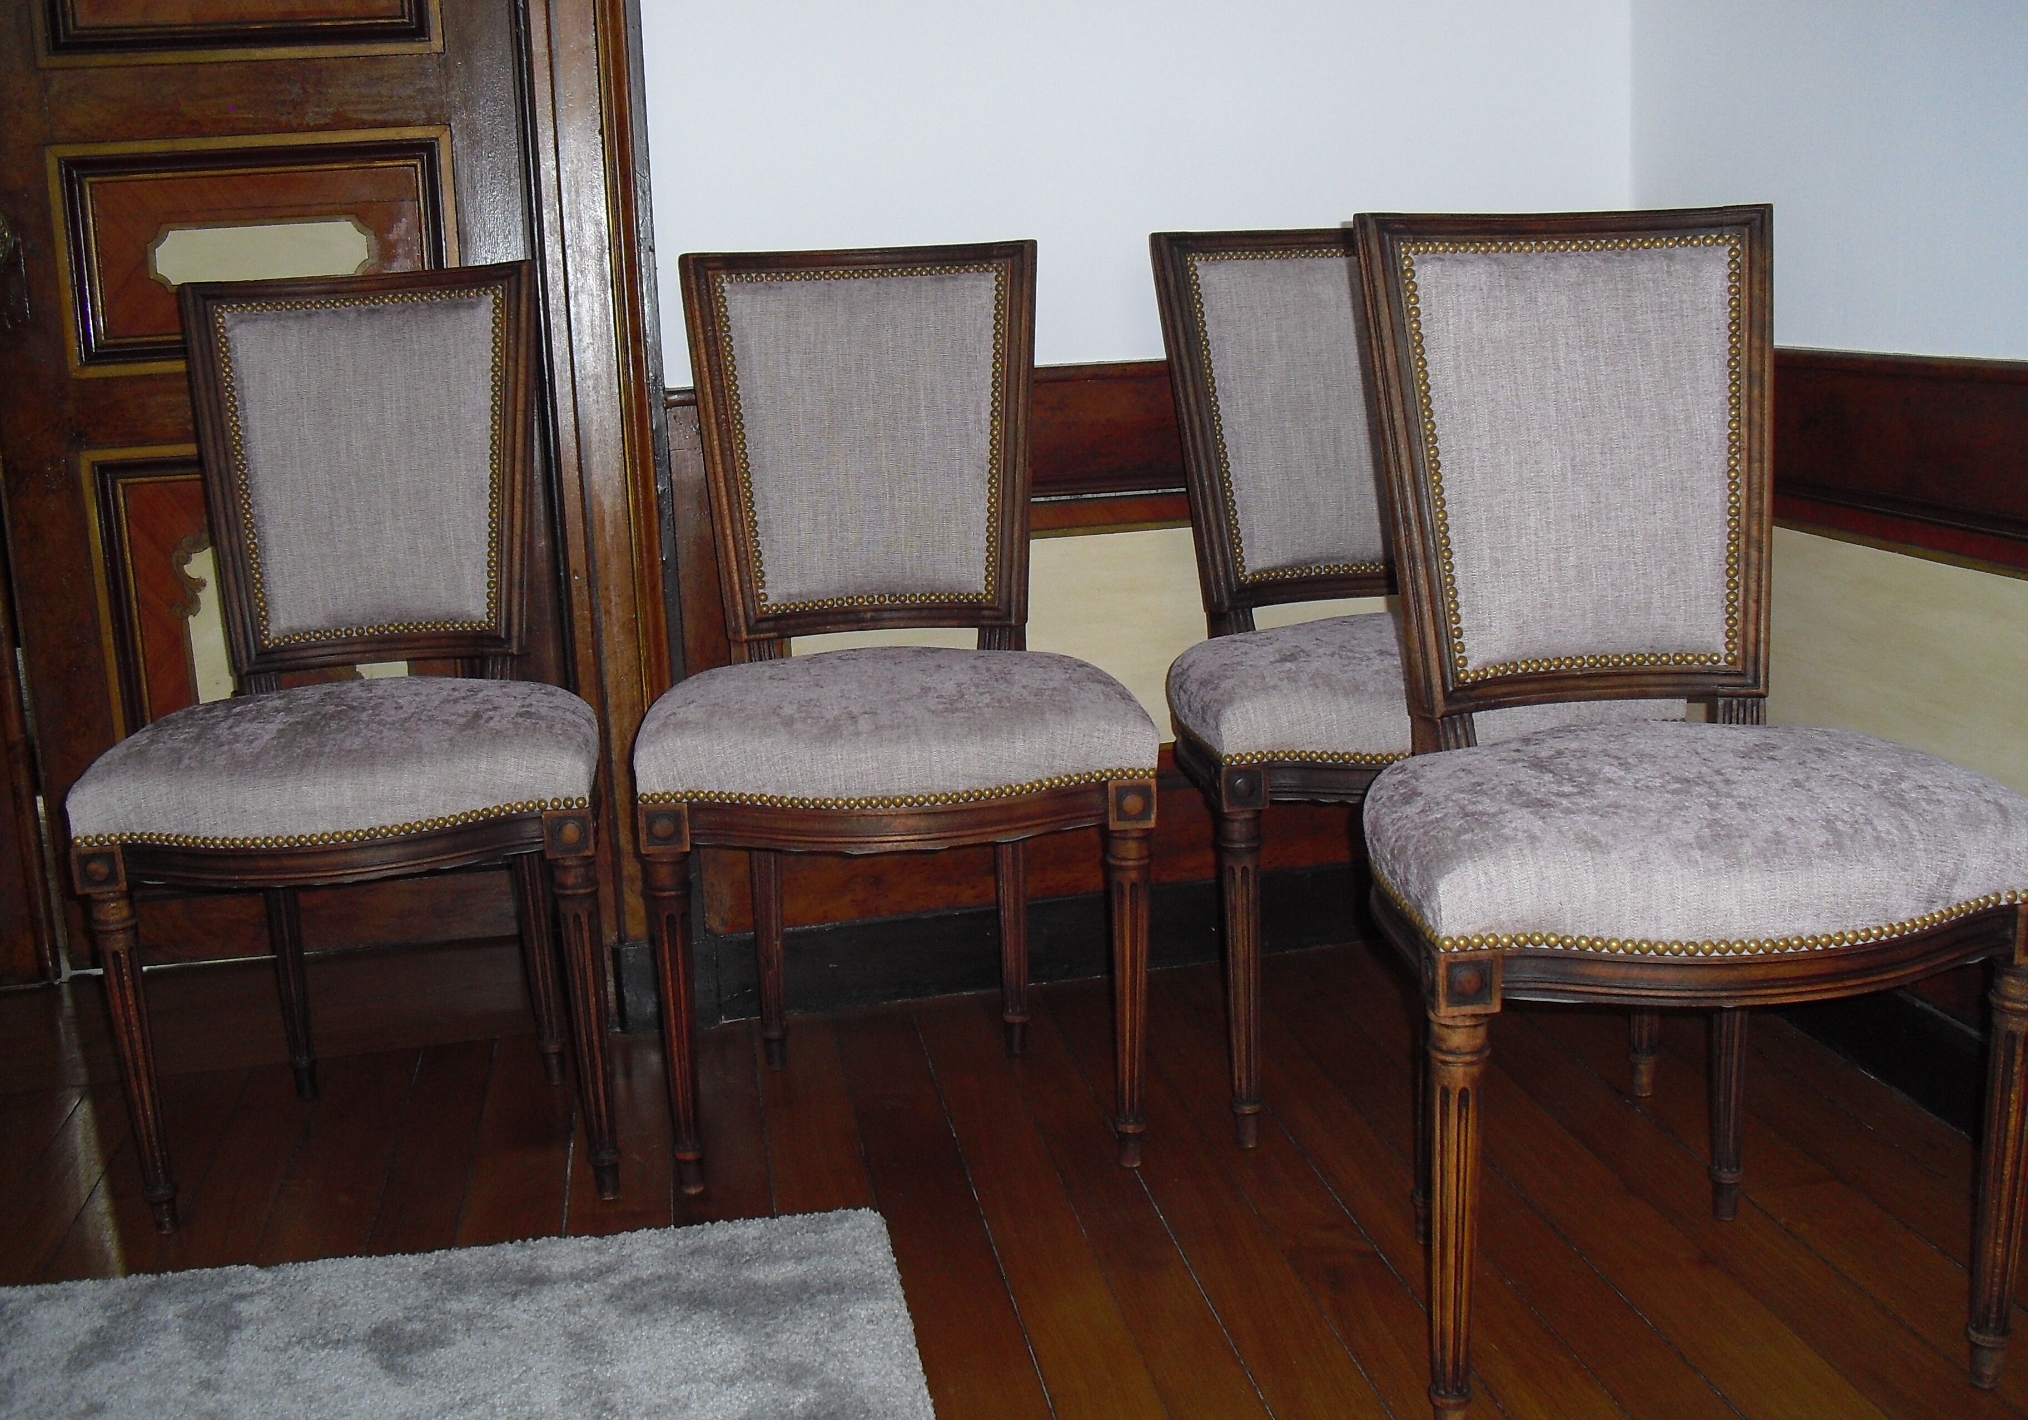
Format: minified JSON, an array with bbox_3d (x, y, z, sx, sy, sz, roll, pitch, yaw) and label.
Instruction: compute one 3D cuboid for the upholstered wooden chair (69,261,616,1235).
[{"bbox_3d":[-0.679,0.017,2.200,0.510,0.954,0.536,-4,12,-7],"label":"upholstered wooden chair"}]

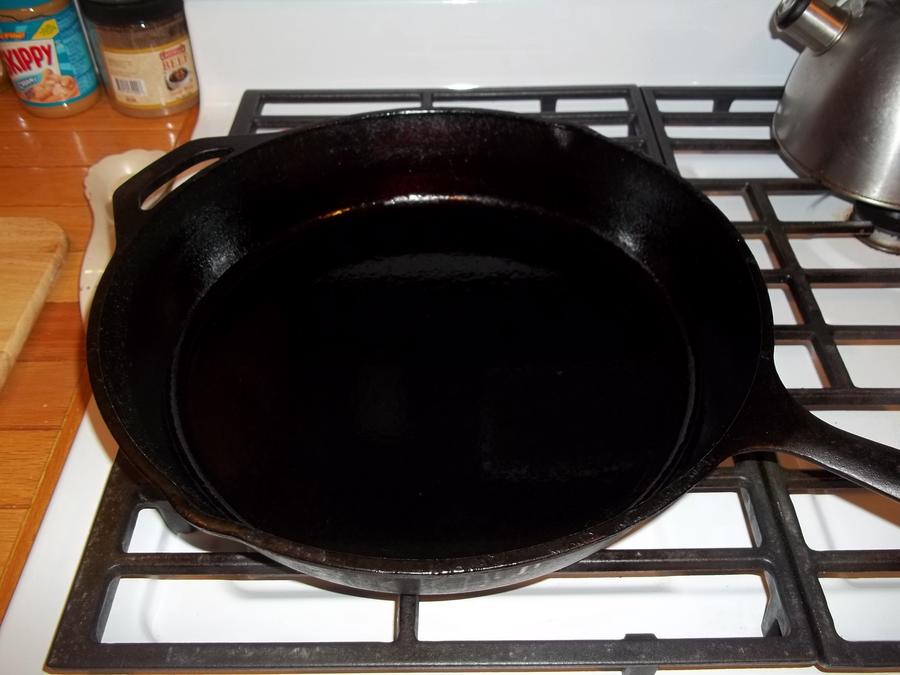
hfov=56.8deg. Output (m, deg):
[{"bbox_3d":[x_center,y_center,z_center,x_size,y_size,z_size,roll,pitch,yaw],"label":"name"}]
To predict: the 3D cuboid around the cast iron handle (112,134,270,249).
[{"bbox_3d":[-0.181,-0.101,0.565,0.047,0.019,0.147,23,49,21],"label":"cast iron handle"}]

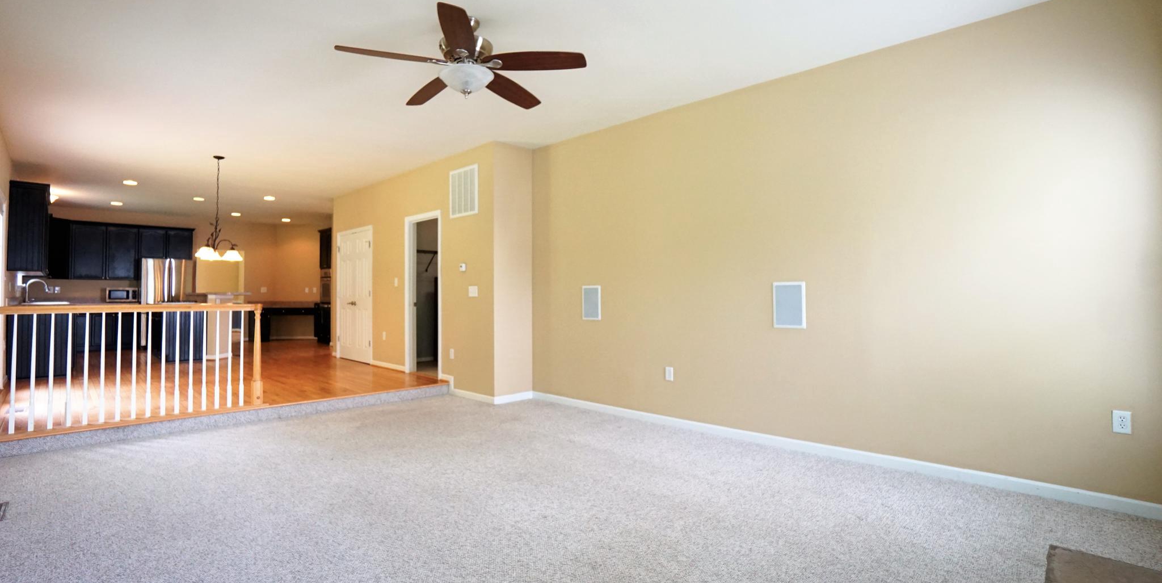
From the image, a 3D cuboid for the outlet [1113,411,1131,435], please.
[{"bbox_3d":[2.914,0.706,2.607,0.070,0.115,0.010,-1,-1,41],"label":"outlet"}]

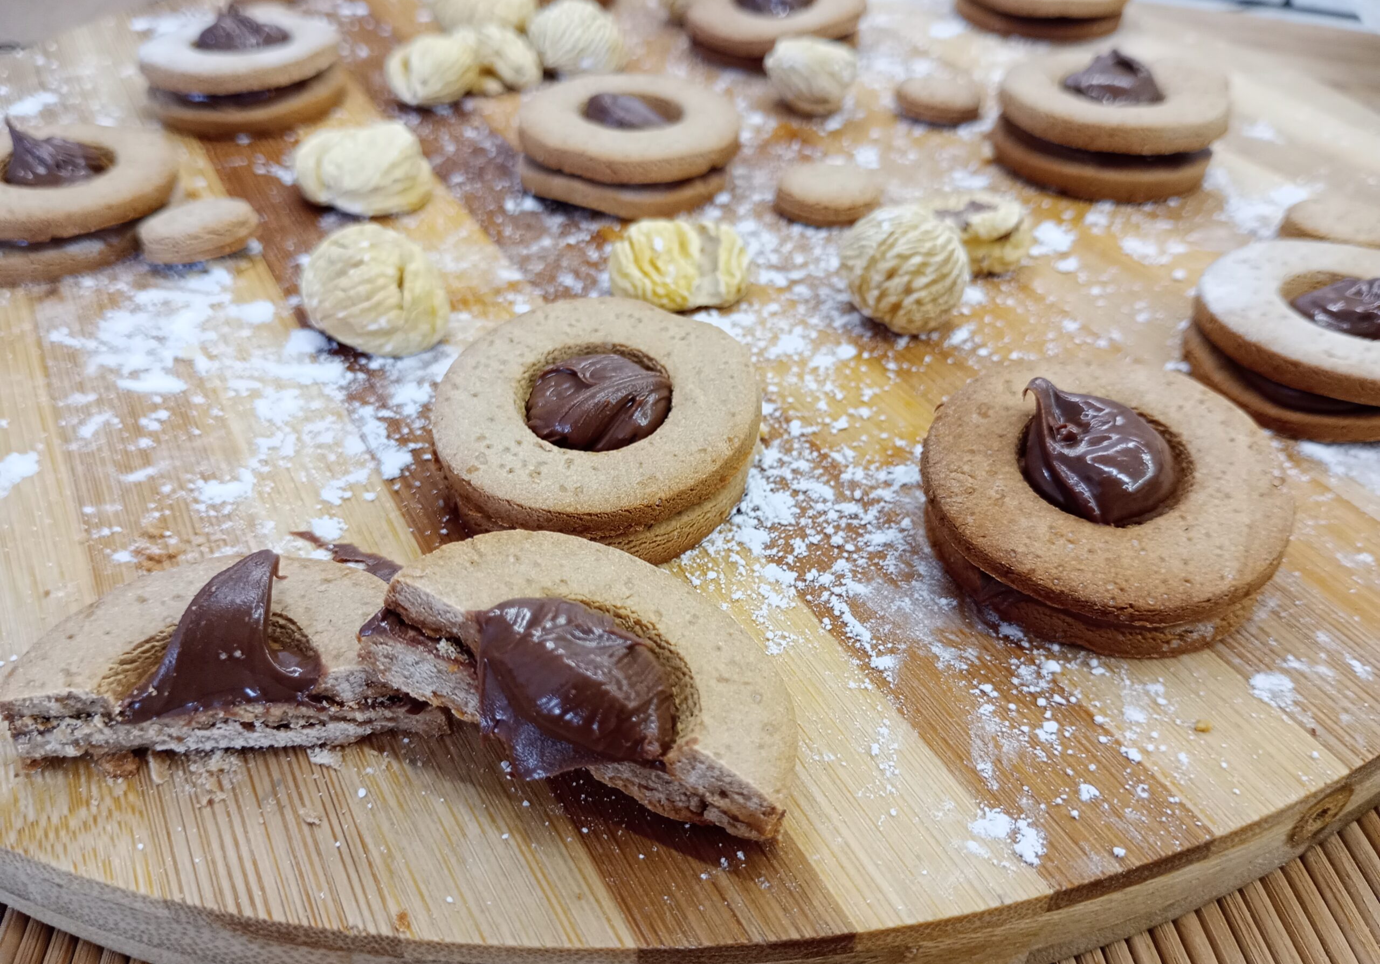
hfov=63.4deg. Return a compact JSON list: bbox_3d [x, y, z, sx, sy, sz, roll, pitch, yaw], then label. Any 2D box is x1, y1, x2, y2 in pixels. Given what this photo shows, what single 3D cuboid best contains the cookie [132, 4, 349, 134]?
[{"bbox_3d":[-0.120,-0.116,0.301,0.052,0.023,0.052,-16,43,-16],"label":"cookie"}]

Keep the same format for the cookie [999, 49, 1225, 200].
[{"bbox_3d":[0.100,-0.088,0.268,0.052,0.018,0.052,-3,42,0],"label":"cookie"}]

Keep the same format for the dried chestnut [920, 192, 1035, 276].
[{"bbox_3d":[0.058,-0.050,0.227,0.022,0.016,0.019,10,42,12],"label":"dried chestnut"}]

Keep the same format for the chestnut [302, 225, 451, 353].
[{"bbox_3d":[-0.058,-0.035,0.207,0.027,0.024,0.025,-13,43,-13],"label":"chestnut"}]

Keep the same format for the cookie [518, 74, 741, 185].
[{"bbox_3d":[-0.015,-0.086,0.270,0.052,0.006,0.052,-2,42,-1],"label":"cookie"}]

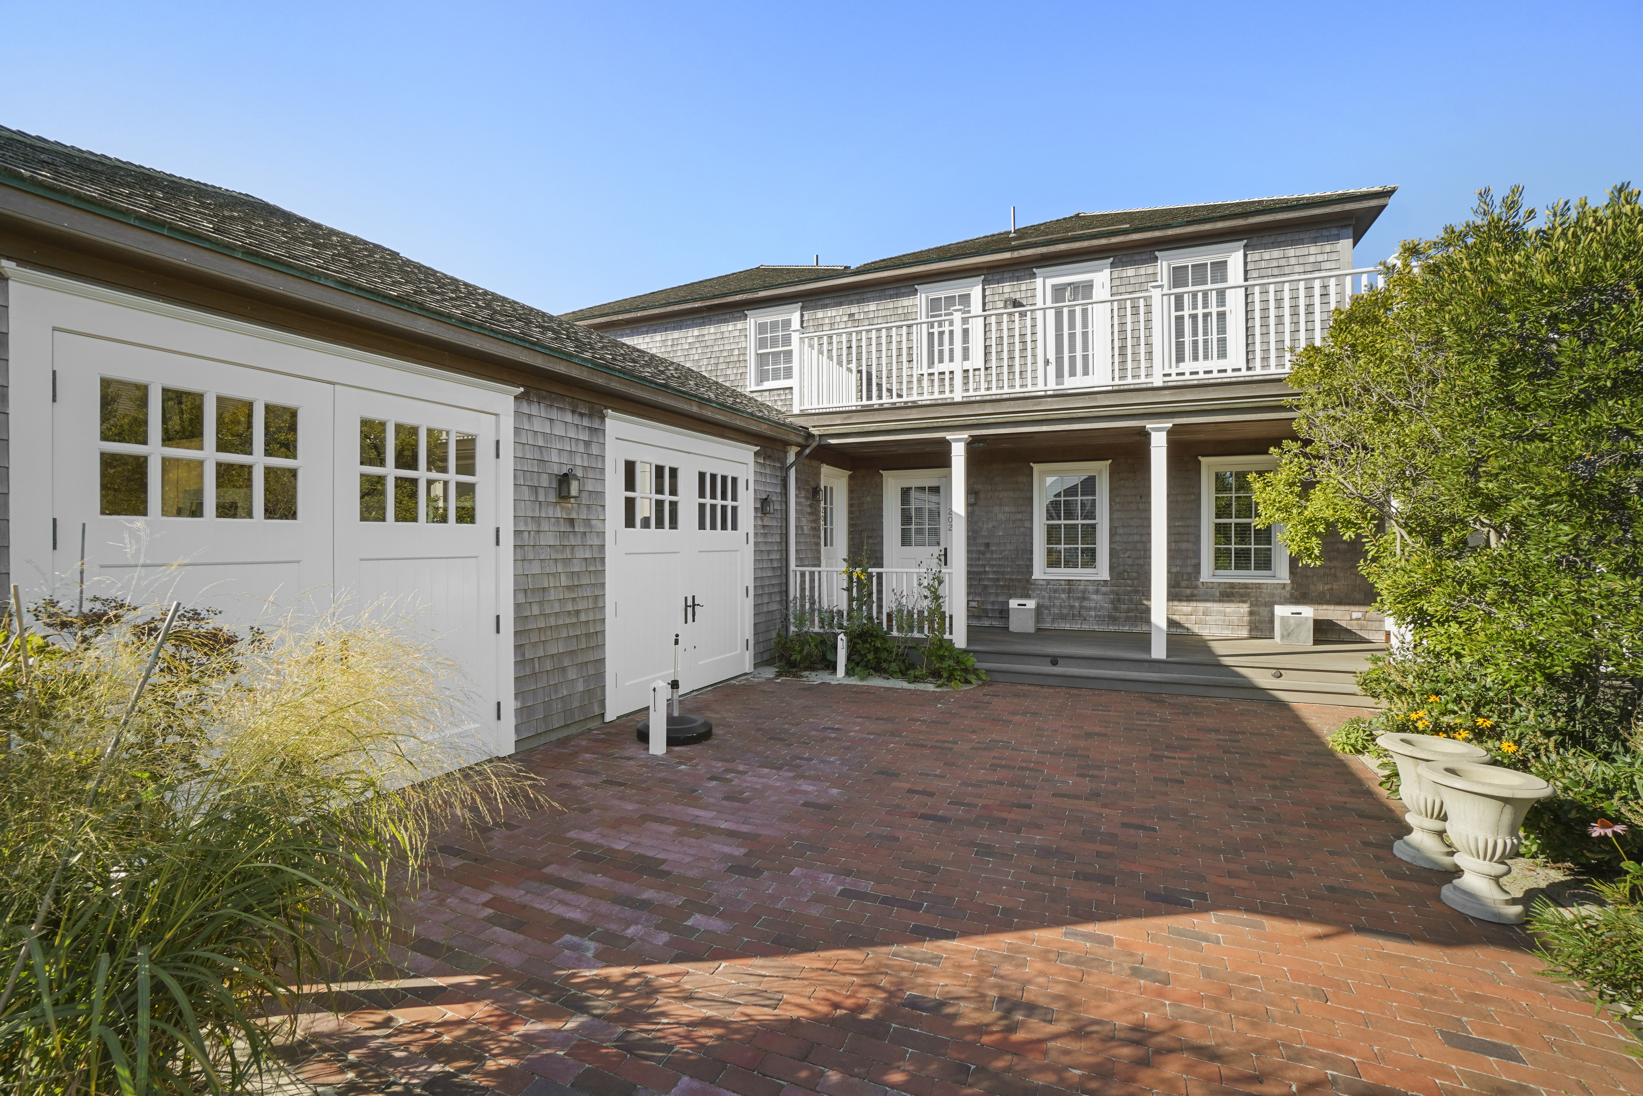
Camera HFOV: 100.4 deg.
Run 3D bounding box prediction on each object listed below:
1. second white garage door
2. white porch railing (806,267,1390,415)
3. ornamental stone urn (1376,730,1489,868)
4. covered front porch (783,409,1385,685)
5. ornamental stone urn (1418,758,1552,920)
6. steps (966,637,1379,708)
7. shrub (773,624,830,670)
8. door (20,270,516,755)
[{"bbox_3d":[-1.409,0.158,7.270,0.140,2.786,2.543,0,1,26],"label":"second white garage door"},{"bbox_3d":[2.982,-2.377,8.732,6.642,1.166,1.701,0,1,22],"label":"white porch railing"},{"bbox_3d":[3.130,1.305,3.510,0.445,0.580,0.445,0,1,22],"label":"ornamental stone urn"},{"bbox_3d":[3.072,-0.127,8.942,6.674,3.402,2.511,0,1,22],"label":"covered front porch"},{"bbox_3d":[2.937,1.308,3.039,0.445,0.580,0.445,0,1,22],"label":"ornamental stone urn"},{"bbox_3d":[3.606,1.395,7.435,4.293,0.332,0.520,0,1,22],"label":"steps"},{"bbox_3d":[-0.250,1.270,8.820,0.680,0.540,0.550,0,1,22],"label":"shrub"},{"bbox_3d":[-2.948,0.185,4.118,0.140,2.786,2.576,0,1,26],"label":"door"}]

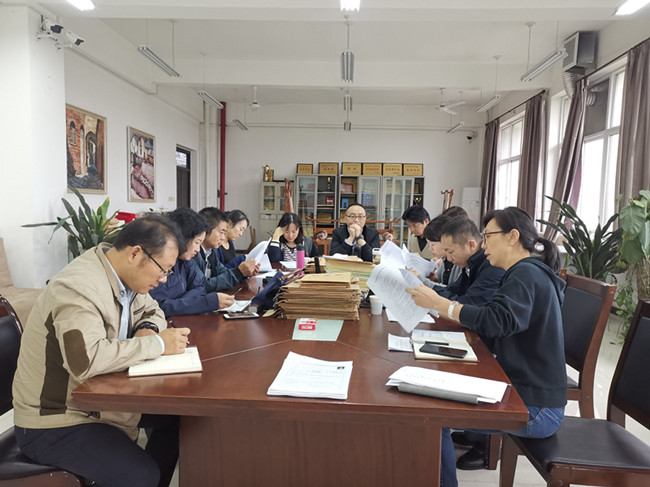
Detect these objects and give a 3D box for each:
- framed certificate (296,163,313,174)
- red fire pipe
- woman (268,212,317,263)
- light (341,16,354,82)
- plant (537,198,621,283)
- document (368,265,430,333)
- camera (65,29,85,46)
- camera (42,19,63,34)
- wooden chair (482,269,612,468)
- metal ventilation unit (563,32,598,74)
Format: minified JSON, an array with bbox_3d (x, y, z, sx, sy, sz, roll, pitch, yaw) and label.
[{"bbox_3d":[-0.464,-1.705,11.643,0.370,0.250,0.025,1,4,3],"label":"framed certificate"},{"bbox_3d":[-2.363,-1.419,11.753,0.118,3.550,0.118,1,4,3],"label":"red fire pipe"},{"bbox_3d":[-0.309,0.328,4.706,0.480,1.200,0.700,2,4,3],"label":"woman"},{"bbox_3d":[0.290,-2.488,6.250,0.140,0.680,1.230,2,4,3],"label":"light"},{"bbox_3d":[2.652,0.232,5.261,0.850,1.420,0.830,1,4,3],"label":"plant"},{"bbox_3d":[0.291,0.205,1.928,0.270,0.050,0.205,45,37,12],"label":"document"},{"bbox_3d":[-2.564,-2.104,5.188,0.220,0.100,0.090,30,8,6],"label":"camera"},{"bbox_3d":[-2.781,-2.223,5.191,0.260,0.120,0.120,30,20,35],"label":"camera"},{"bbox_3d":[1.083,0.633,2.584,0.540,0.940,0.490,2,4,5],"label":"wooden chair"},{"bbox_3d":[3.434,-2.524,6.782,0.270,0.490,0.410,2,4,3],"label":"metal ventilation unit"}]

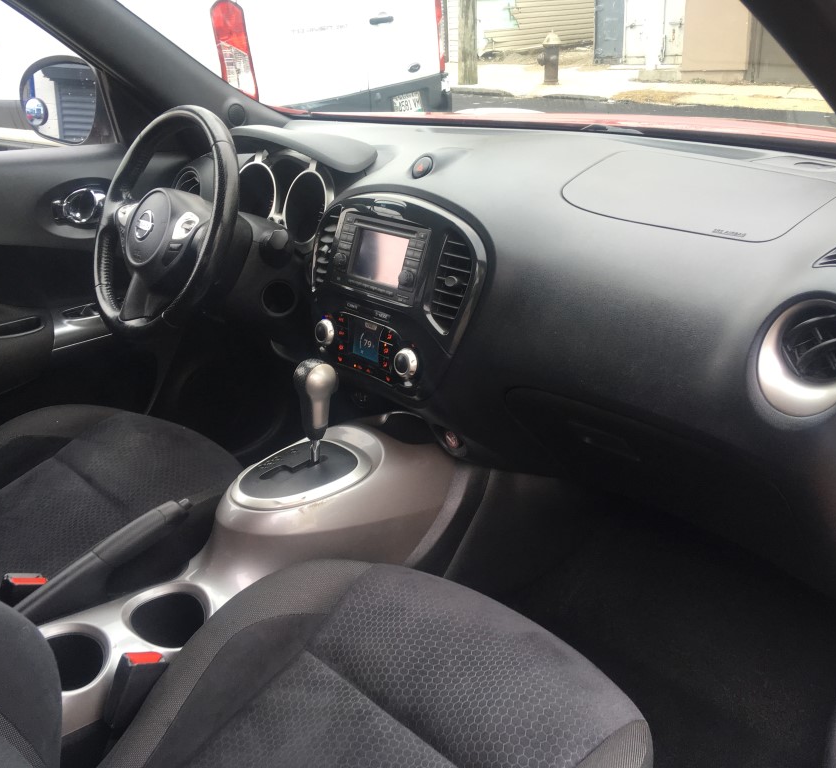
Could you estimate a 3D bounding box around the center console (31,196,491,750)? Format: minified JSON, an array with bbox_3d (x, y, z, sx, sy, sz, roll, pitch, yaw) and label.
[{"bbox_3d":[-0.256,0.105,1.066,0.350,0.600,0.680,21,30,40],"label":"center console"}]

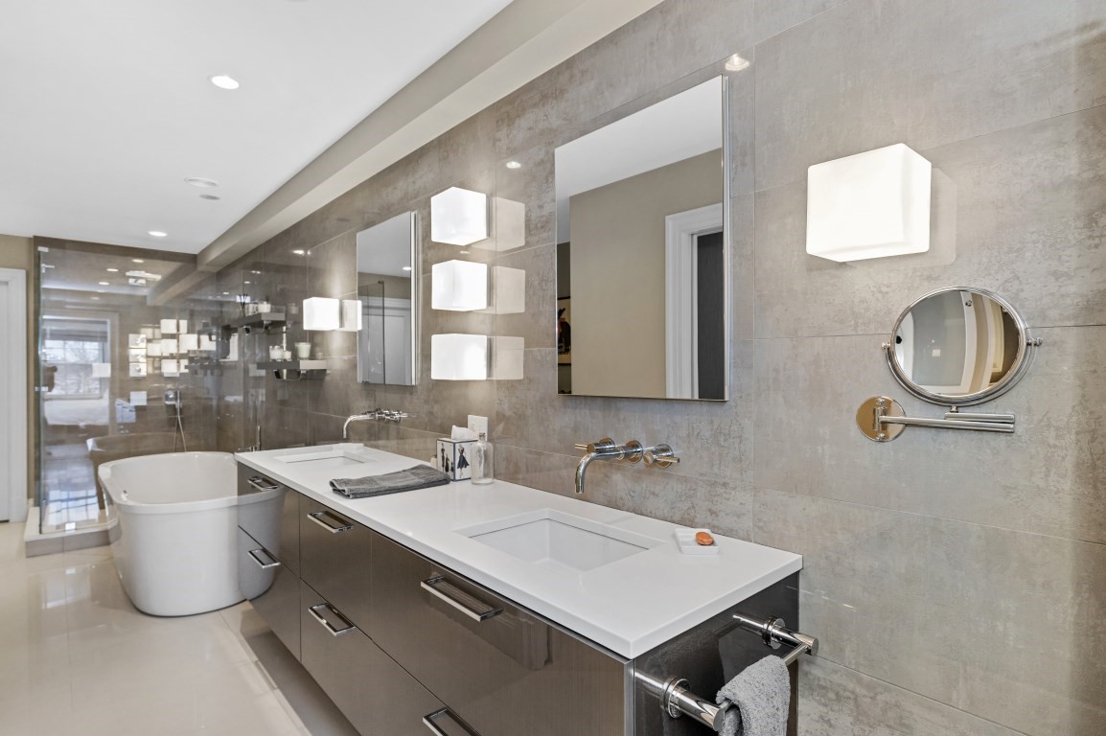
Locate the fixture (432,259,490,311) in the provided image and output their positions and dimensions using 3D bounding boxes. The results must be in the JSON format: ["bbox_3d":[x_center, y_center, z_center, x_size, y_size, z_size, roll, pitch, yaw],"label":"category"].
[{"bbox_3d":[-0.335,-0.296,2.143,0.156,0.162,0.158,-1,1,-41],"label":"fixture"}]

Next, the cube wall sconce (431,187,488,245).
[{"bbox_3d":[-0.337,-0.548,2.138,0.156,0.161,0.157,-1,1,-41],"label":"cube wall sconce"}]

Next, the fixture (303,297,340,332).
[{"bbox_3d":[-1.254,-0.288,3.164,0.150,0.160,0.160,-1,1,-41],"label":"fixture"}]

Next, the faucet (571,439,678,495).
[{"bbox_3d":[0.149,0.263,1.535,0.220,0.120,0.371,-1,1,-41],"label":"faucet"}]

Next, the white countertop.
[{"bbox_3d":[-0.443,0.414,1.946,0.567,0.029,2.334,-1,1,-41],"label":"white countertop"}]

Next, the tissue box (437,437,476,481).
[{"bbox_3d":[-0.345,0.335,2.177,0.123,0.138,0.124,-1,1,-41],"label":"tissue box"}]

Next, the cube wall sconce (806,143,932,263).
[{"bbox_3d":[0.585,-0.294,1.083,0.157,0.161,0.161,-1,1,-41],"label":"cube wall sconce"}]

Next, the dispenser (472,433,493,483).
[{"bbox_3d":[-0.246,0.310,2.033,0.074,0.174,0.074,0,1,0],"label":"dispenser"}]

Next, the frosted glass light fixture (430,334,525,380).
[{"bbox_3d":[-0.337,-0.037,2.128,0.155,0.160,0.158,-1,1,-41],"label":"frosted glass light fixture"}]

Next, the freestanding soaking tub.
[{"bbox_3d":[-2.158,0.907,3.422,0.770,0.593,1.776,-1,1,-41],"label":"freestanding soaking tub"}]

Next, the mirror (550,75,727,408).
[{"bbox_3d":[0.215,-0.307,1.614,0.022,0.770,0.600,-1,1,-41],"label":"mirror"}]

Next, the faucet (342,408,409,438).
[{"bbox_3d":[-0.864,0.254,2.721,0.215,0.130,0.380,-1,1,-41],"label":"faucet"}]

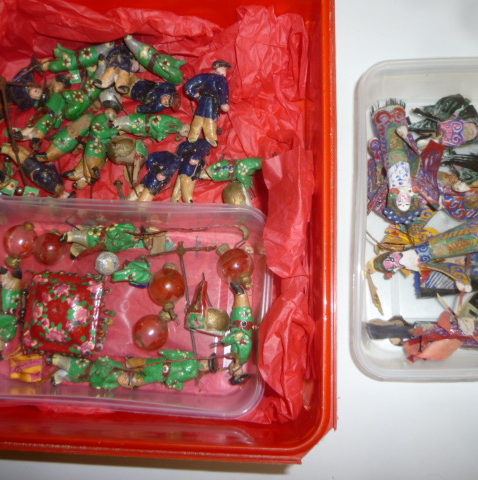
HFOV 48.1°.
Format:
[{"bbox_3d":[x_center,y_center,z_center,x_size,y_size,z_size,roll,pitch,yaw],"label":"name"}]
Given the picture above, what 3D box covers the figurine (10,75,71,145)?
[{"bbox_3d":[-0.129,-0.085,0.354,0.021,0.018,0.051,34,90,23],"label":"figurine"}]

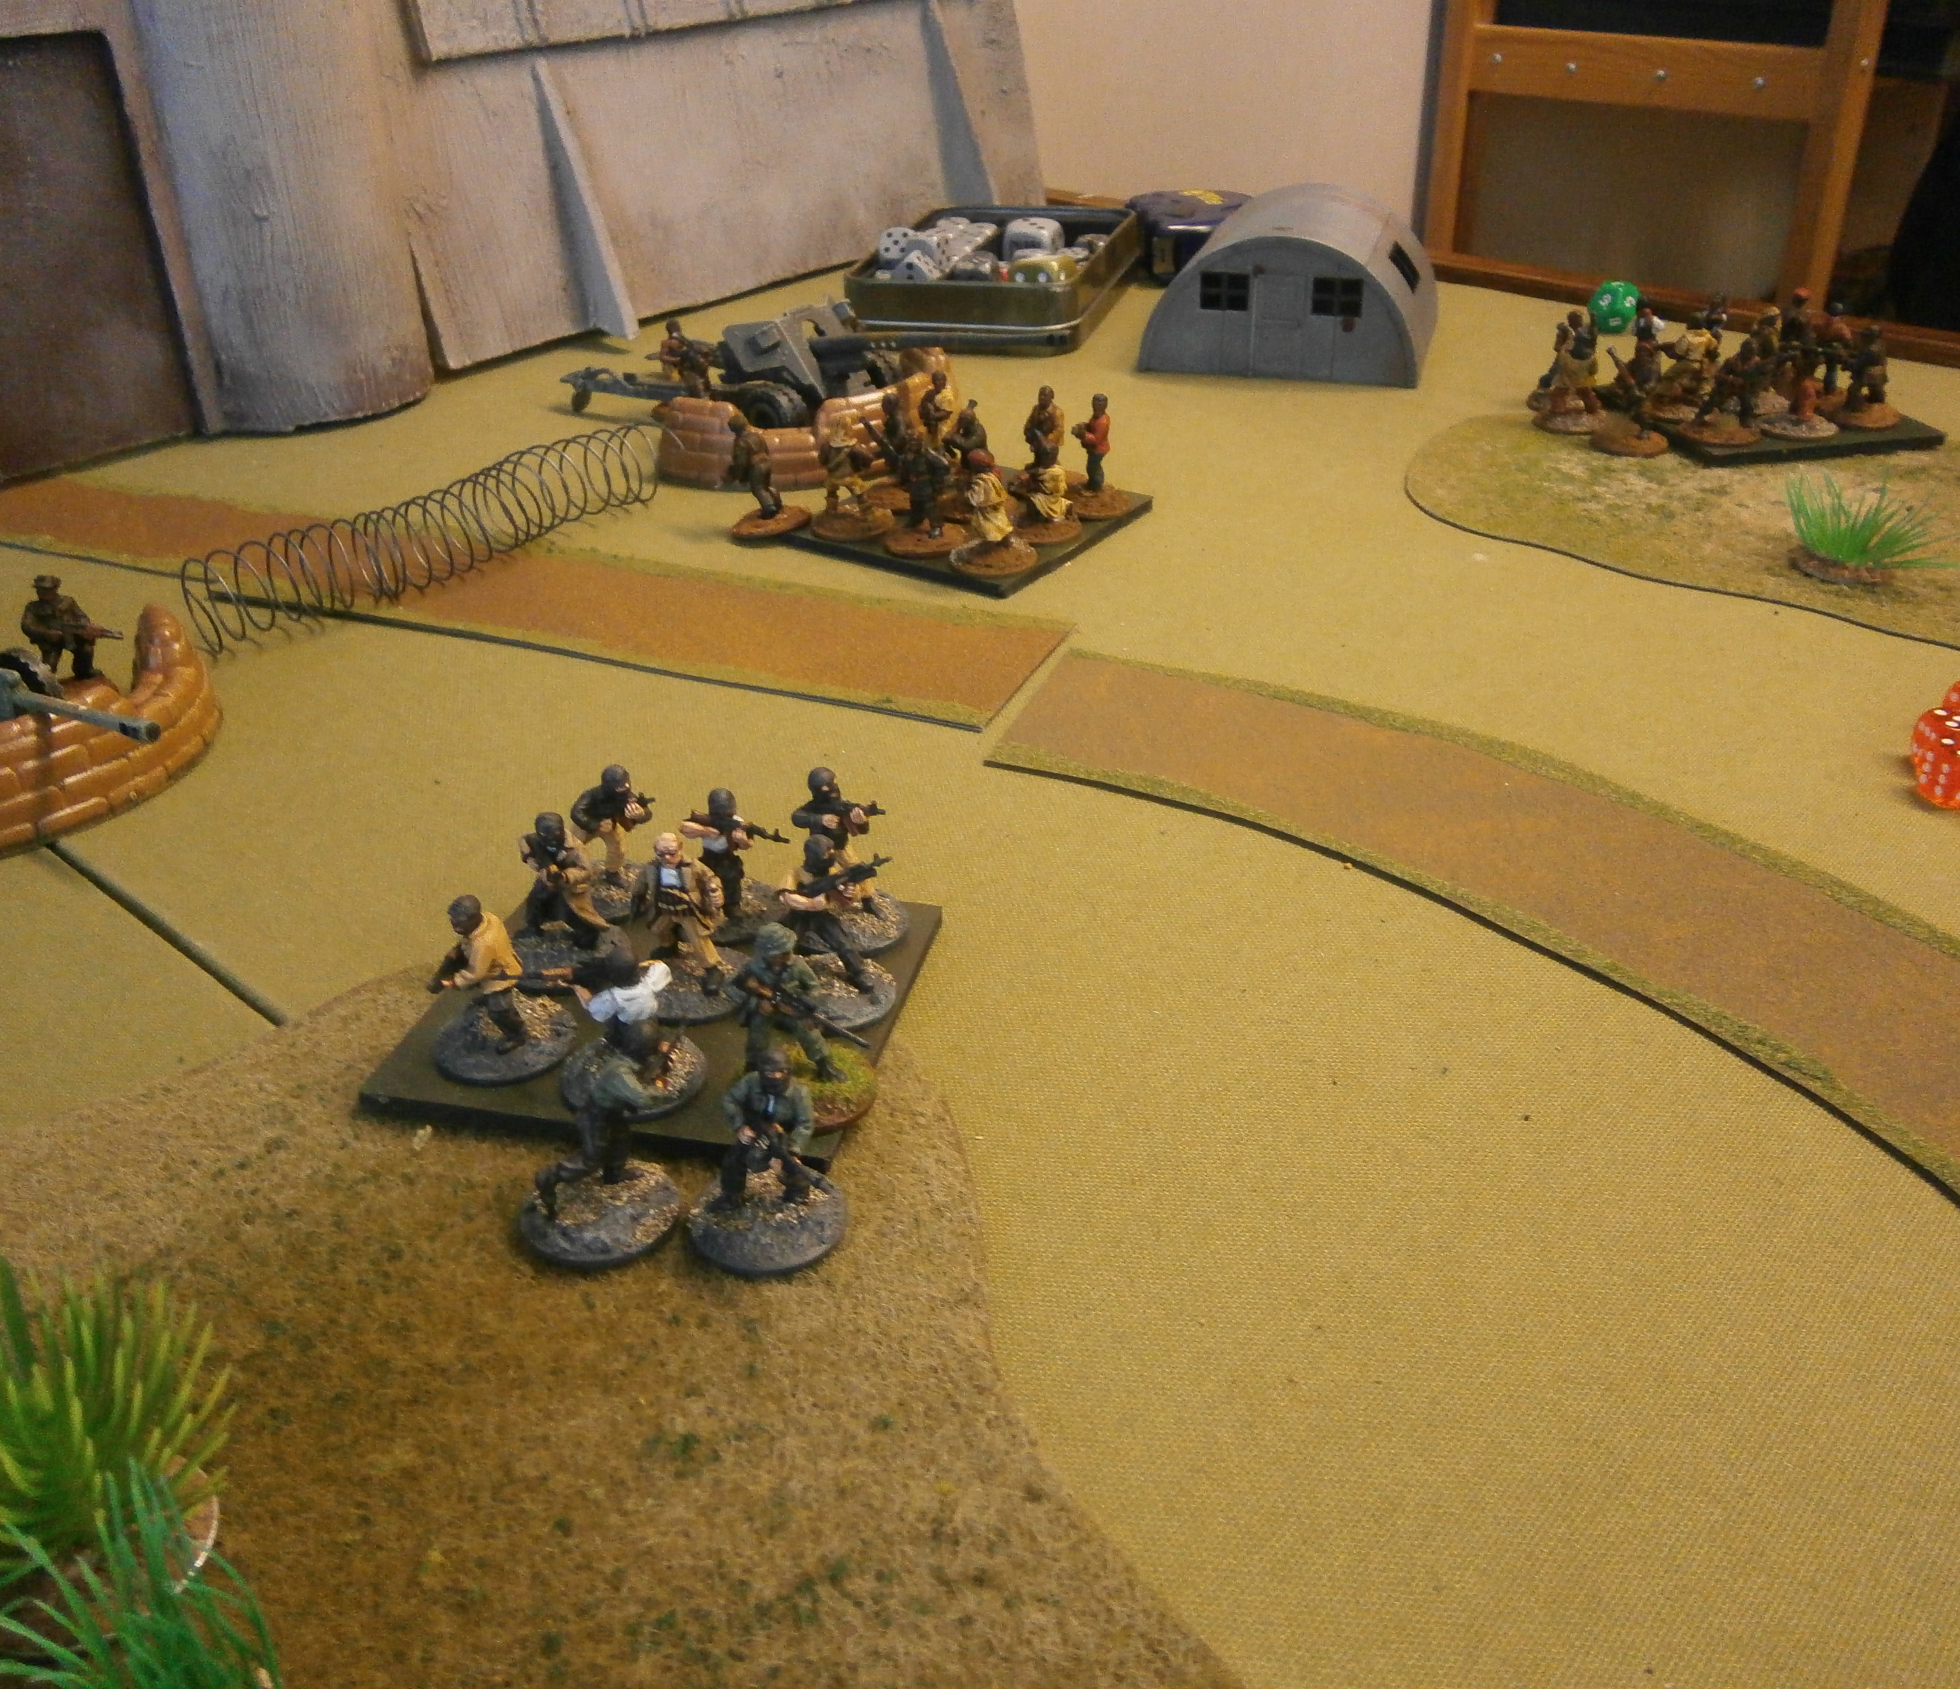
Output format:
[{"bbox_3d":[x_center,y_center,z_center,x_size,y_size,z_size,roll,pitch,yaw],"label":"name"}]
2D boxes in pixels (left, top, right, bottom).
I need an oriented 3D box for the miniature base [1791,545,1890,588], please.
[{"bbox_3d":[0.238,-0.077,0.467,0.026,0.004,0.026,14,35,24],"label":"miniature base"}]

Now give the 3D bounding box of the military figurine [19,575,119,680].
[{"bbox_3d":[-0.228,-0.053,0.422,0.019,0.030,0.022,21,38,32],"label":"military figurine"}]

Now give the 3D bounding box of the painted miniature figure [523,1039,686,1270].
[{"bbox_3d":[-0.059,0.044,0.258,0.025,0.030,0.027,23,39,34],"label":"painted miniature figure"}]

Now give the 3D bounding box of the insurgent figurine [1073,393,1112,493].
[{"bbox_3d":[0.034,-0.122,0.519,0.013,0.030,0.011,-20,36,-26],"label":"insurgent figurine"}]

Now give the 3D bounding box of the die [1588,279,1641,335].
[{"bbox_3d":[0.255,-0.216,0.678,0.021,0.019,0.021,9,33,18],"label":"die"}]

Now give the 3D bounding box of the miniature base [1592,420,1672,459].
[{"bbox_3d":[0.217,-0.135,0.566,0.025,0.003,0.025,-1,31,0],"label":"miniature base"}]

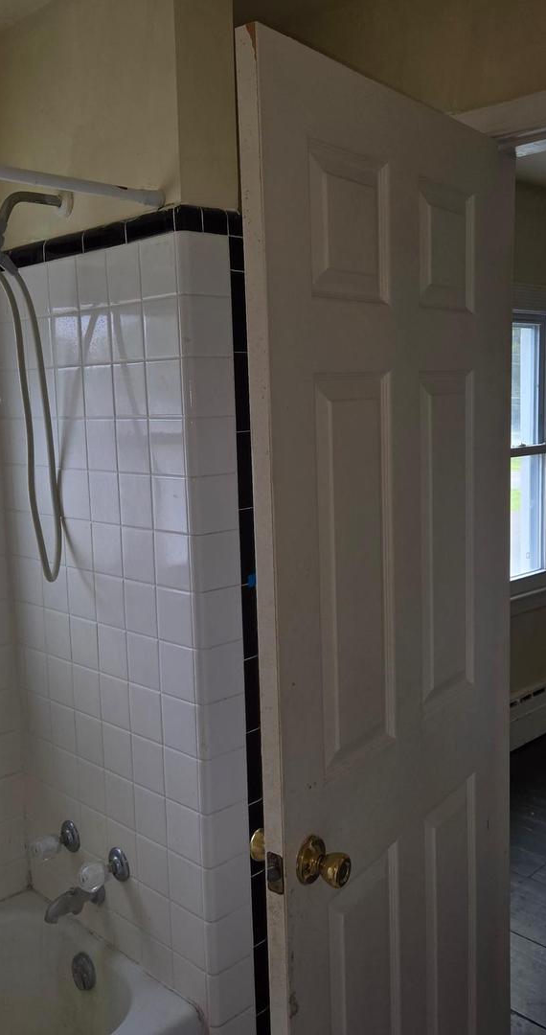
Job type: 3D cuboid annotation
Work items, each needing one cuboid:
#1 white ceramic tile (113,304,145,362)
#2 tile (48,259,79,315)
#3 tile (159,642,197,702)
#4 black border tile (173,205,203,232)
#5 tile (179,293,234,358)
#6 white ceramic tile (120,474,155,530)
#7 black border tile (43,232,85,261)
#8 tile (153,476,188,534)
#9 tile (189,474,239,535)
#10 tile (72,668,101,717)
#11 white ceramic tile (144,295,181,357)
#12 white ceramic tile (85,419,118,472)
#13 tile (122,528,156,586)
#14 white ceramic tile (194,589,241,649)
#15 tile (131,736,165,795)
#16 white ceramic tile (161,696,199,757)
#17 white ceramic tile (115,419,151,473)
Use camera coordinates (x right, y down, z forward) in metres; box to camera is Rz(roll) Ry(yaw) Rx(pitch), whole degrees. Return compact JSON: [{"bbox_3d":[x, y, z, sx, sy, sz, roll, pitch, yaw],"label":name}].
[{"bbox_3d":[-0.277,-0.354,1.764,0.009,0.107,0.107,-9,10,-43],"label":"white ceramic tile"},{"bbox_3d":[-0.439,-0.487,1.940,0.009,0.108,0.108,-9,10,-43],"label":"tile"},{"bbox_3d":[-0.184,0.302,1.795,0.010,0.108,0.108,-9,10,-43],"label":"tile"},{"bbox_3d":[-0.151,-0.535,1.652,0.045,0.043,0.022,-9,10,-43],"label":"black border tile"},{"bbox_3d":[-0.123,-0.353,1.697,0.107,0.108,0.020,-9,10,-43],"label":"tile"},{"bbox_3d":[-0.272,-0.033,1.838,0.009,0.109,0.109,-9,10,-43],"label":"white ceramic tile"},{"bbox_3d":[-0.429,-0.560,1.896,0.012,0.045,0.150,-9,10,-43],"label":"black border tile"},{"bbox_3d":[-0.196,-0.026,1.758,0.009,0.108,0.108,-9,10,-43],"label":"tile"},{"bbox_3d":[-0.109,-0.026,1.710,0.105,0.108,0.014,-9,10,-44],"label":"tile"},{"bbox_3d":[-0.411,0.388,2.045,0.010,0.108,0.108,-9,10,-43],"label":"tile"},{"bbox_3d":[-0.205,-0.354,1.718,0.009,0.109,0.109,-9,10,-43],"label":"white ceramic tile"},{"bbox_3d":[-0.352,-0.151,1.903,0.009,0.108,0.108,-9,10,-43],"label":"white ceramic tile"},{"bbox_3d":[-0.267,0.076,1.846,0.010,0.108,0.108,-9,10,-43],"label":"tile"},{"bbox_3d":[-0.107,0.192,1.776,0.111,0.109,0.018,-9,10,-43],"label":"white ceramic tile"},{"bbox_3d":[-0.252,0.505,1.875,0.009,0.108,0.108,-9,10,-43],"label":"tile"},{"bbox_3d":[-0.181,0.411,1.809,0.010,0.108,0.108,-9,10,-43],"label":"white ceramic tile"},{"bbox_3d":[-0.276,-0.143,1.823,0.009,0.108,0.108,-9,10,-43],"label":"white ceramic tile"}]

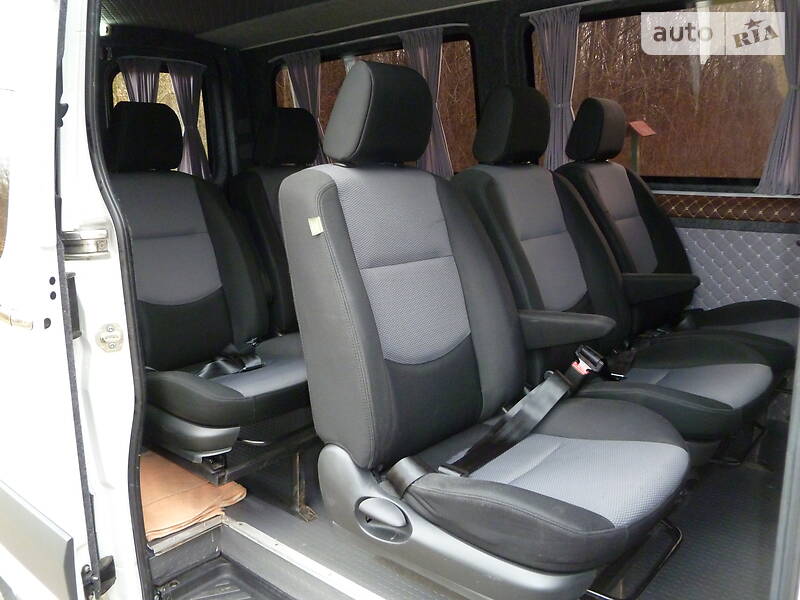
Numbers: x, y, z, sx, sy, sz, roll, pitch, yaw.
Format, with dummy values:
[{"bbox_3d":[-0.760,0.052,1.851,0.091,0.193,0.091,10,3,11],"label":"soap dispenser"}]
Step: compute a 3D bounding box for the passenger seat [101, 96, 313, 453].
[{"bbox_3d":[-0.558,-0.128,1.788,0.735,0.887,0.541,9,16,40],"label":"passenger seat"}]

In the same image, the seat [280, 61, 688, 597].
[{"bbox_3d":[0.144,-0.021,1.210,0.735,0.887,0.541,9,16,40],"label":"seat"}]

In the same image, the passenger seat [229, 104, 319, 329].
[{"bbox_3d":[-0.167,-0.216,2.433,0.801,1.010,0.516,9,16,39],"label":"passenger seat"}]

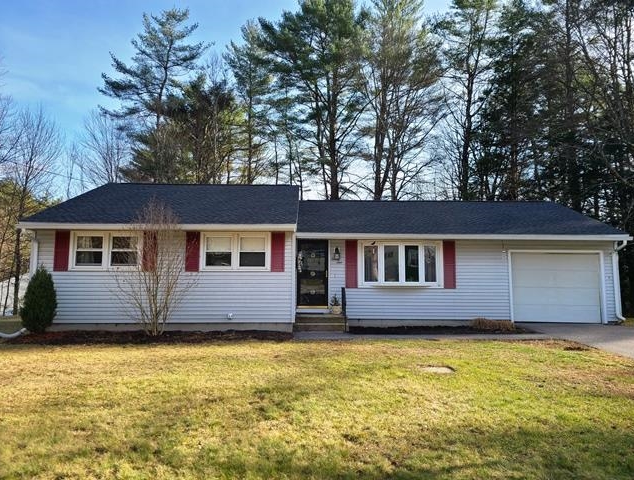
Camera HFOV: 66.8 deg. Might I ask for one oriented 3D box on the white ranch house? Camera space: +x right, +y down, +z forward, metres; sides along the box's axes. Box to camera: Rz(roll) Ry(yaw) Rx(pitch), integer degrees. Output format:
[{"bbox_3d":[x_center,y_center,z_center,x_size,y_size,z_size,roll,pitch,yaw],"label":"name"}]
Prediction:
[{"bbox_3d":[0.899,0.407,17.235,17.100,4.900,10.200,0,-6,-2],"label":"white ranch house"}]

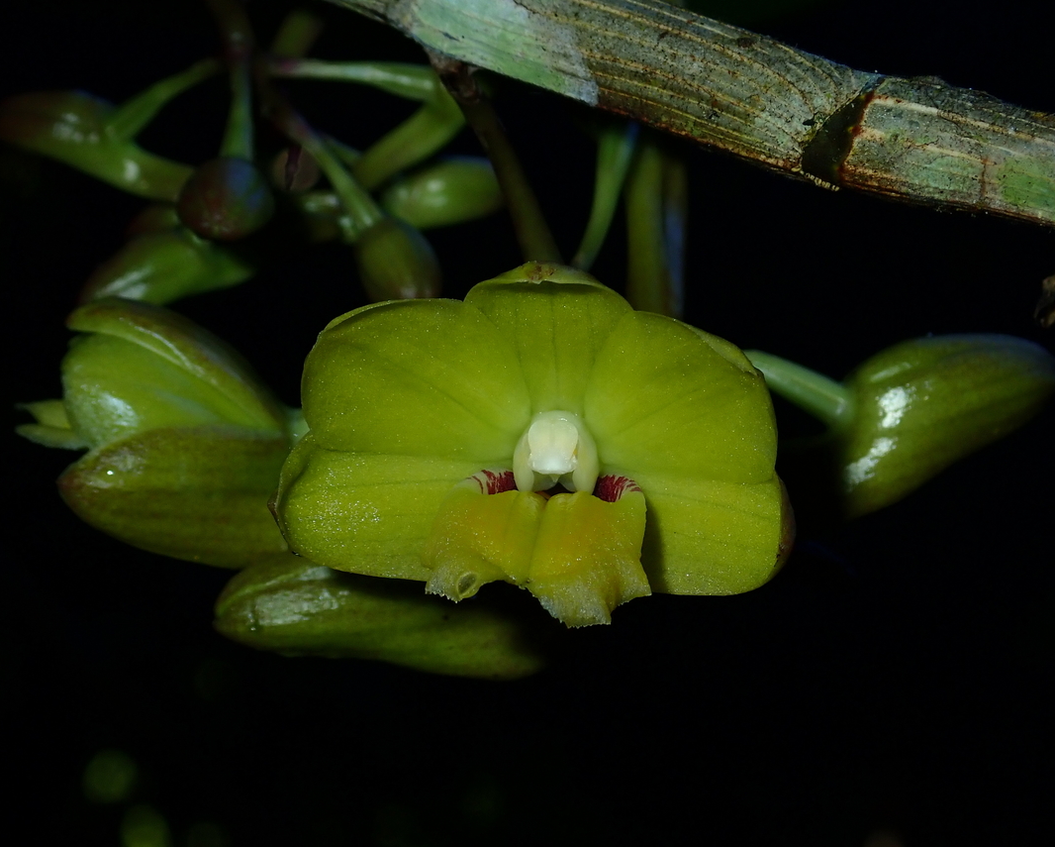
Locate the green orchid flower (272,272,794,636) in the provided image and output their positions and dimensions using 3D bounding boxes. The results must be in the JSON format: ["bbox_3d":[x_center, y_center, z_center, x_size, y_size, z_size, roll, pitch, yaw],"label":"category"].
[{"bbox_3d":[0.000,0.001,0.168,0.026,0.018,0.015,0,5,6],"label":"green orchid flower"}]

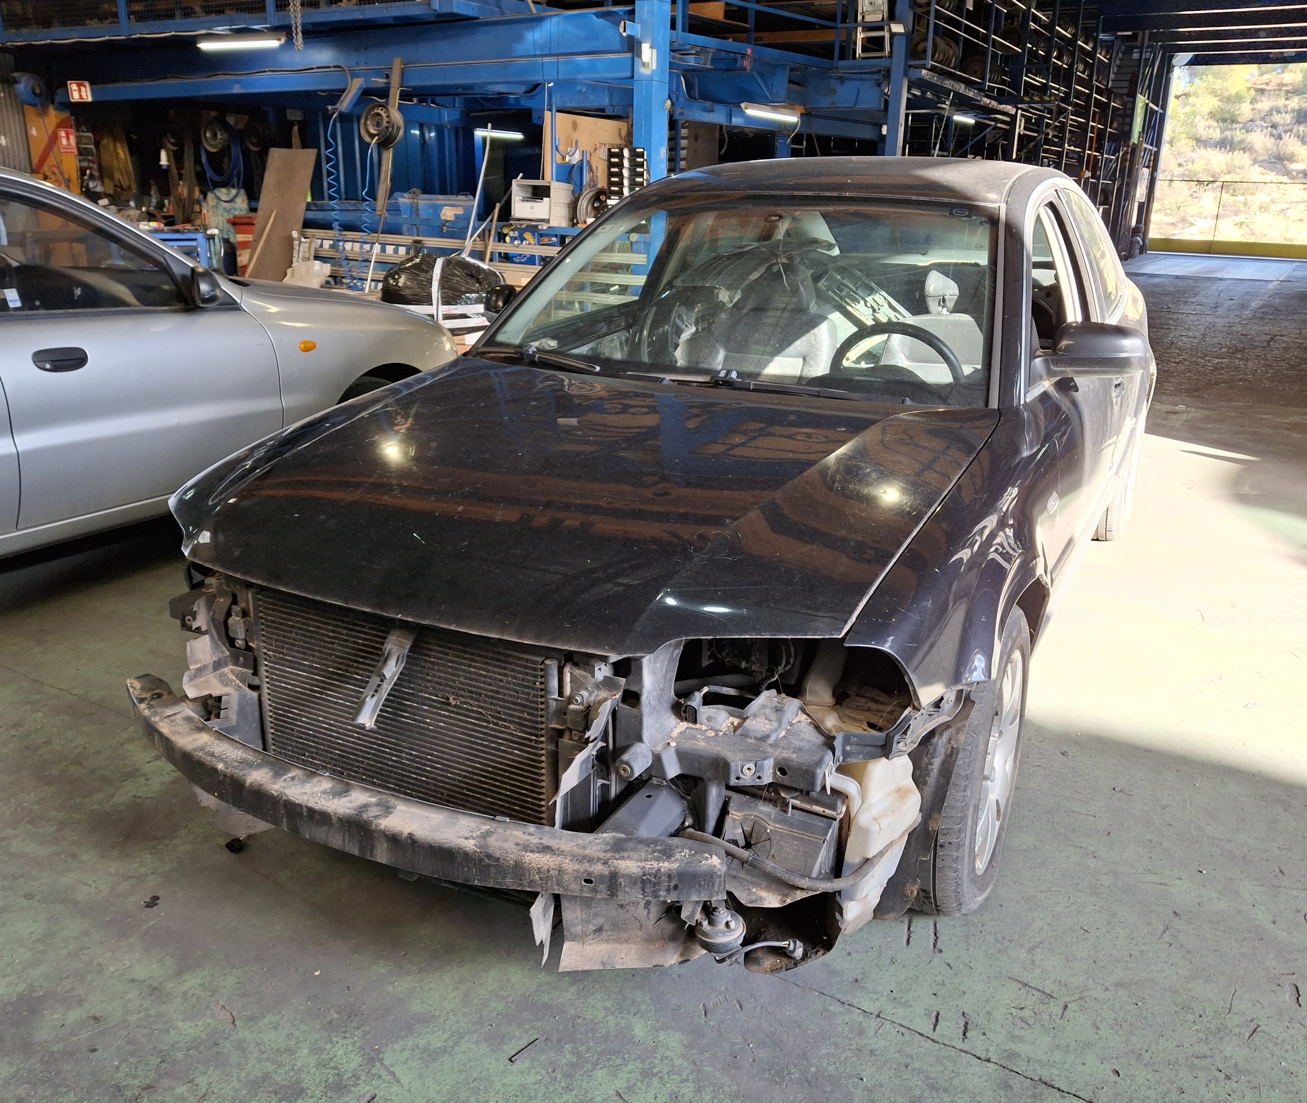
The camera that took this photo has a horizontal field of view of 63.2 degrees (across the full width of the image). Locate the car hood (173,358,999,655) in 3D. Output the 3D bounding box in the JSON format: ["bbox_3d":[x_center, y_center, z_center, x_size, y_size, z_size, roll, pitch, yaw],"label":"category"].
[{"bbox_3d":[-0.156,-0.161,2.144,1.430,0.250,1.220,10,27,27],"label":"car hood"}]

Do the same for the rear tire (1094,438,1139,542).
[{"bbox_3d":[1.873,-0.355,4.360,0.210,0.630,0.630,10,21,27],"label":"rear tire"}]

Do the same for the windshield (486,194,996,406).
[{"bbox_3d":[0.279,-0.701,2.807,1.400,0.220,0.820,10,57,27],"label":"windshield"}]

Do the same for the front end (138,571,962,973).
[{"bbox_3d":[-0.332,0.330,1.903,1.500,0.520,0.550,10,21,27],"label":"front end"}]

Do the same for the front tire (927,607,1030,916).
[{"bbox_3d":[0.583,0.393,2.109,0.210,0.625,0.625,9,21,25],"label":"front tire"}]

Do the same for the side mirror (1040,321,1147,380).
[{"bbox_3d":[1.050,-0.475,2.514,0.230,0.150,0.140,10,21,27],"label":"side mirror"}]

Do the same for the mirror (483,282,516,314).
[{"bbox_3d":[-0.428,-0.741,3.268,0.215,0.145,0.140,10,21,27],"label":"mirror"}]

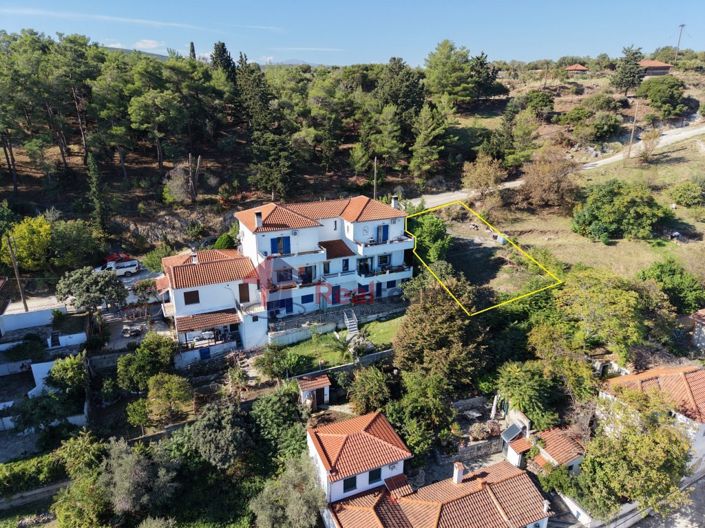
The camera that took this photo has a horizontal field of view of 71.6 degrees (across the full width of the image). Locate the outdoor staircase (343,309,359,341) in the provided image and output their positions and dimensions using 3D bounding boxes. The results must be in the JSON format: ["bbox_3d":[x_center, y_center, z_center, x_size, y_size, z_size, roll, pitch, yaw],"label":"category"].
[{"bbox_3d":[-0.081,5.975,48.410,1.100,2.000,1.900,-8,20,-23],"label":"outdoor staircase"}]

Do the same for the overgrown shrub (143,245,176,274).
[{"bbox_3d":[-23.710,-0.790,59.574,3.800,2.700,3.300,-8,20,-23],"label":"overgrown shrub"}]

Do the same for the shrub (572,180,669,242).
[{"bbox_3d":[33.478,-6.938,60.553,9.800,6.000,8.000,10,21,28],"label":"shrub"}]

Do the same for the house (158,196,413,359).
[{"bbox_3d":[-7.097,-0.069,50.945,24.800,12.300,11.800,-8,20,-22],"label":"house"}]

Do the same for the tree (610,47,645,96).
[{"bbox_3d":[56.279,-38.733,98.453,5.800,9.800,5.800,9,21,27],"label":"tree"}]

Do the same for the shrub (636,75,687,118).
[{"bbox_3d":[57.618,-31.100,90.895,7.800,7.000,6.800,11,21,29],"label":"shrub"}]

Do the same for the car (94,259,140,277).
[{"bbox_3d":[-27.301,0.577,56.364,4.700,1.700,1.800,-11,21,-29],"label":"car"}]

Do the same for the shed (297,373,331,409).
[{"bbox_3d":[-3.210,10.639,40.762,2.600,2.300,1.600,-8,20,-23],"label":"shed"}]

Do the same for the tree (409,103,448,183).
[{"bbox_3d":[11.418,-17.906,72.201,5.600,11.400,5.600,3,19,8],"label":"tree"}]

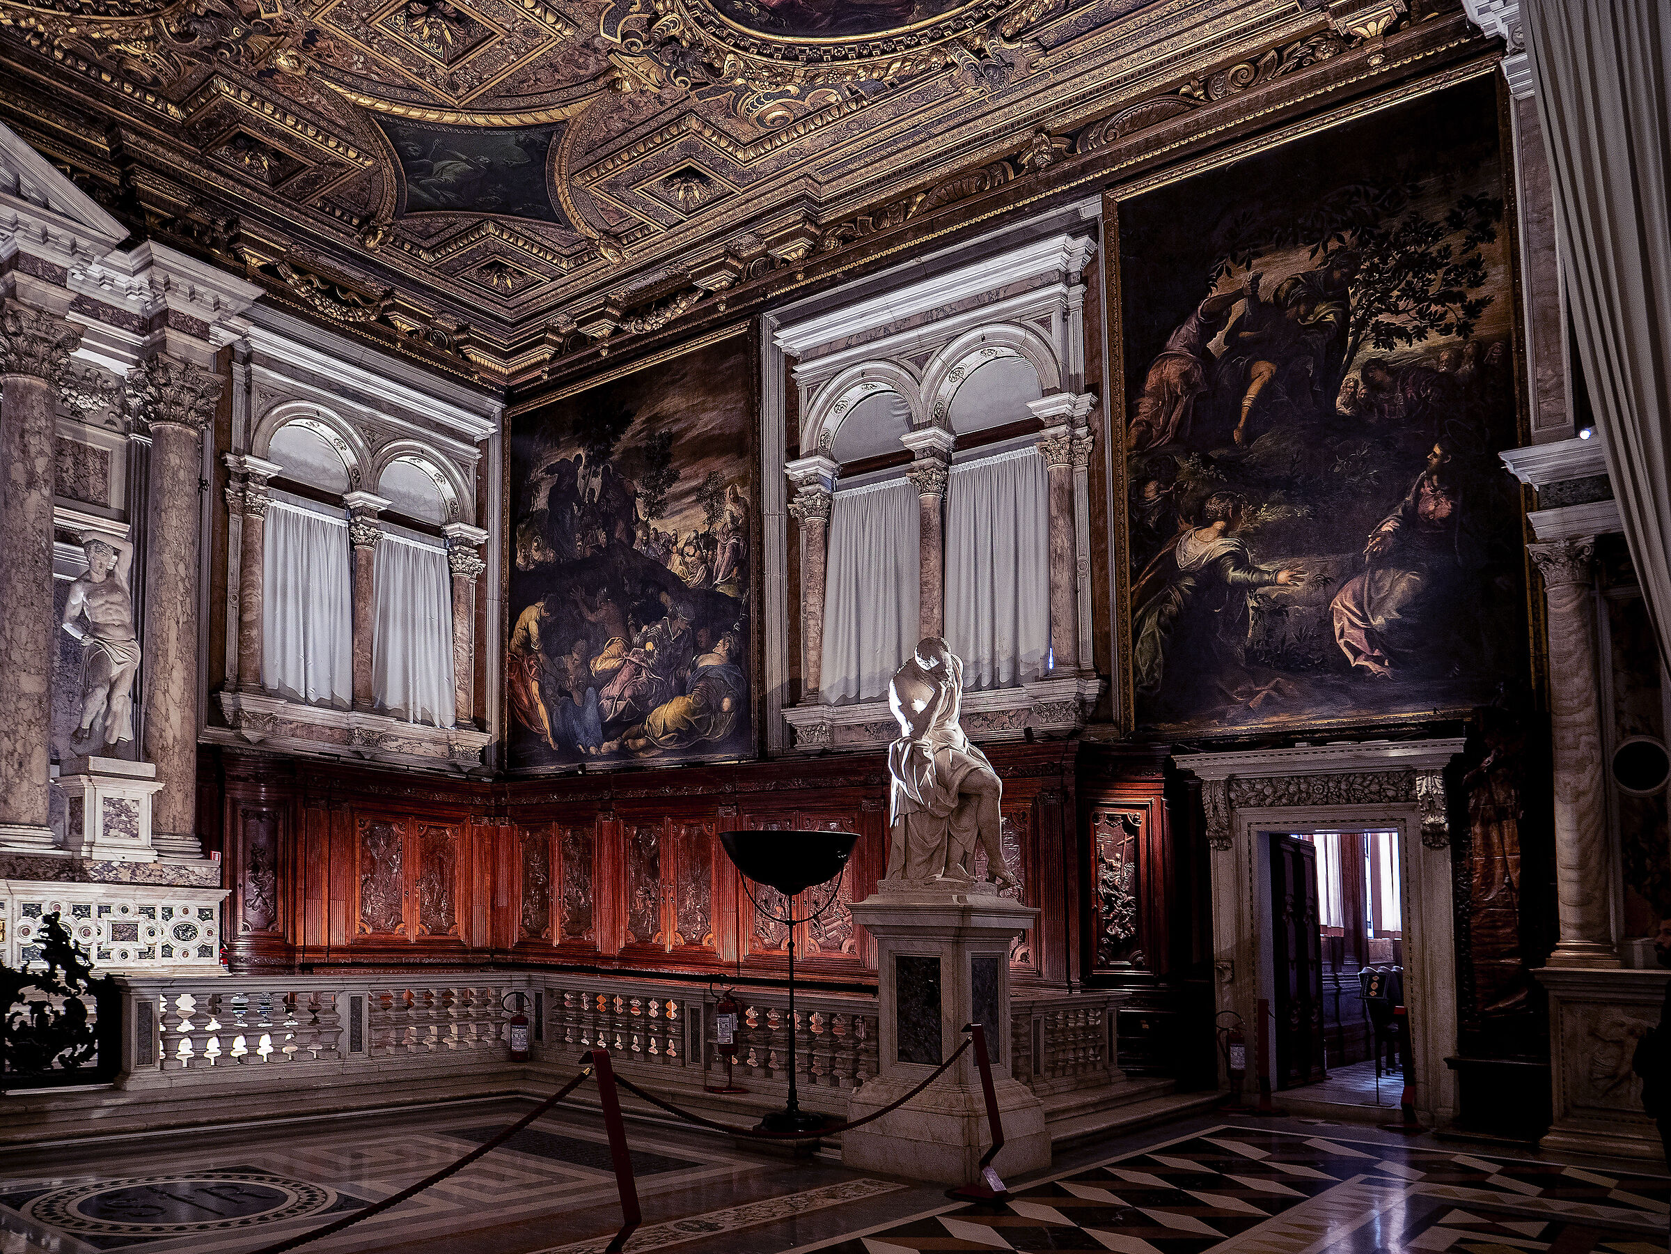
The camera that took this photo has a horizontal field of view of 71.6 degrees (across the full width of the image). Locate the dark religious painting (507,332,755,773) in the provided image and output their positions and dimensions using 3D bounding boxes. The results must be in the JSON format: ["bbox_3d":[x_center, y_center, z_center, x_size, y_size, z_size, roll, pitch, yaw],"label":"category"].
[{"bbox_3d":[-2.875,-0.904,16.200,4.850,5.500,0.180,-6,-9,36],"label":"dark religious painting"}]

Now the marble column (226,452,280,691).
[{"bbox_3d":[-7.030,-0.630,13.989,0.420,2.863,0.500,-8,-16,35],"label":"marble column"}]

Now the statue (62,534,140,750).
[{"bbox_3d":[-8.081,0.180,12.750,0.500,2.340,0.640,-7,-9,37],"label":"statue"}]

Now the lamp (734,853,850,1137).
[{"bbox_3d":[-0.269,2.426,7.923,0.840,1.878,0.840,1,-13,0],"label":"lamp"}]

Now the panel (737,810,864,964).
[{"bbox_3d":[-0.388,2.941,12.988,1.733,1.641,0.100,-8,-16,35],"label":"panel"}]

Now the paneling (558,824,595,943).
[{"bbox_3d":[-3.592,3.574,16.100,0.680,1.660,0.100,-6,-9,36],"label":"paneling"}]

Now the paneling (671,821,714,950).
[{"bbox_3d":[-1.710,3.115,13.925,0.698,1.500,0.100,-8,-16,35],"label":"paneling"}]

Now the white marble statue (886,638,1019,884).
[{"bbox_3d":[0.764,0.892,7.747,0.720,1.658,0.740,11,-16,-34],"label":"white marble statue"}]

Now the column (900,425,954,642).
[{"bbox_3d":[1.080,-0.793,13.400,0.440,2.980,0.440,-5,-7,36],"label":"column"}]

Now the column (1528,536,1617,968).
[{"bbox_3d":[6.053,1.022,9.500,0.510,3.400,0.510,-5,-7,36],"label":"column"}]

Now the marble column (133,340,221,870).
[{"bbox_3d":[-7.625,-0.234,13.400,0.730,5.700,0.730,-7,-9,37],"label":"marble column"}]

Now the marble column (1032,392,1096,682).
[{"bbox_3d":[2.359,-0.940,12.000,0.570,2.850,0.360,-6,-9,36],"label":"marble column"}]

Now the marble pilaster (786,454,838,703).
[{"bbox_3d":[-0.296,-0.592,14.200,0.450,3.060,0.450,-5,-7,36],"label":"marble pilaster"}]

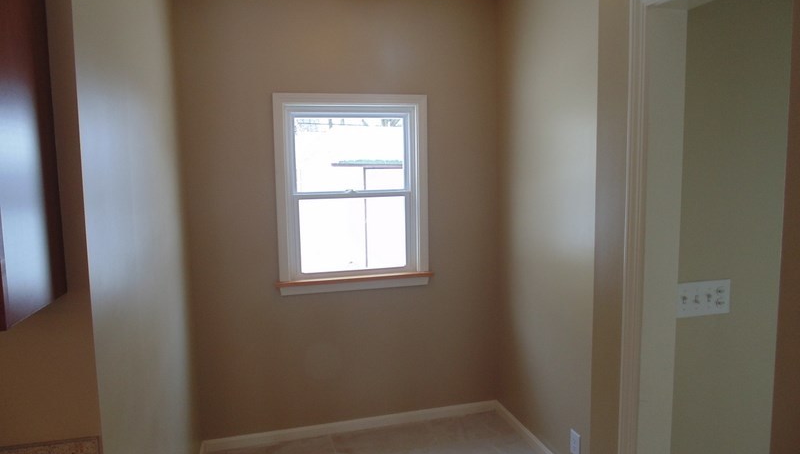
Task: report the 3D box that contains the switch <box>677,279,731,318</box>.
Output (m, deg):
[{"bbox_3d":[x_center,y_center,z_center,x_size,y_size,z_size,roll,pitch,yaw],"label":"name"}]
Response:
[{"bbox_3d":[0.978,0.231,1.631,0.208,0.114,0.010,-3,6,-15],"label":"switch"}]

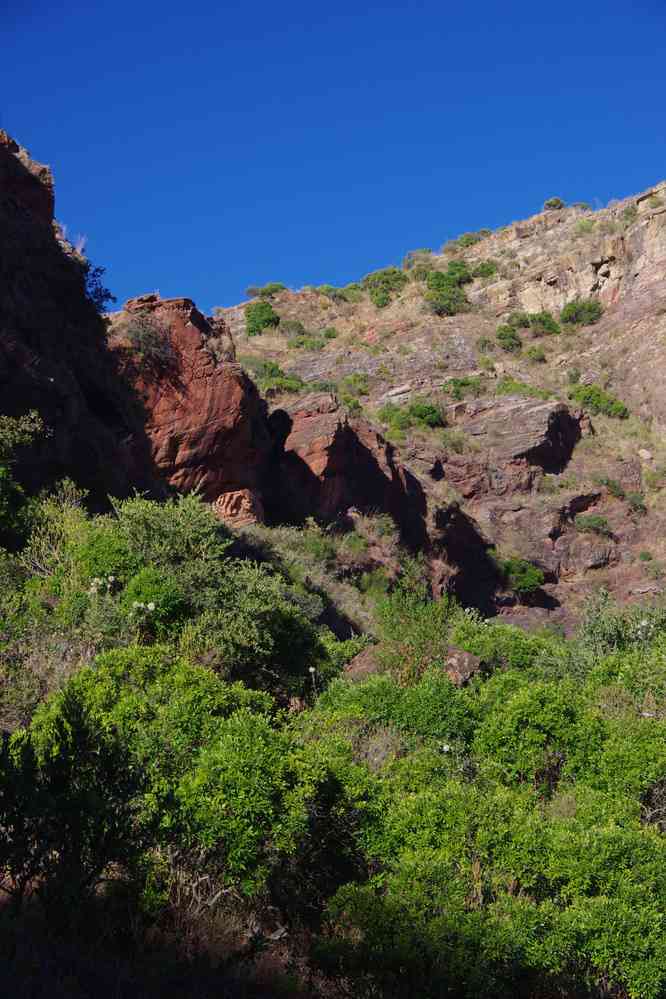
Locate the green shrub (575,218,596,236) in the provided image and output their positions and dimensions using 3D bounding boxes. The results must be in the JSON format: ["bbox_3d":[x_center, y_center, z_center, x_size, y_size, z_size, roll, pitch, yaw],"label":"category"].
[{"bbox_3d":[11.539,-12.430,123.000,1.005,0.798,0.855,0,-8,0],"label":"green shrub"}]

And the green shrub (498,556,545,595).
[{"bbox_3d":[8.404,3.388,120.000,2.050,1.640,1.740,0,-8,0],"label":"green shrub"}]

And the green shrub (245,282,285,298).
[{"bbox_3d":[-2.884,-8.930,115.000,1.795,0.663,1.256,0,-8,0],"label":"green shrub"}]

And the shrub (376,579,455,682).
[{"bbox_3d":[2.452,3.894,80.000,2.320,3.000,1.970,0,-8,0],"label":"shrub"}]

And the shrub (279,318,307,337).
[{"bbox_3d":[-1.896,-8.052,126.000,1.271,0.817,1.144,0,-8,0],"label":"shrub"}]

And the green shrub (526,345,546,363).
[{"bbox_3d":[7.939,-5.696,105.000,0.780,0.681,0.663,0,-8,0],"label":"green shrub"}]

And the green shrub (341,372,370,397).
[{"bbox_3d":[1.321,-6.751,158.000,1.760,1.370,1.500,0,-8,0],"label":"green shrub"}]

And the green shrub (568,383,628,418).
[{"bbox_3d":[15.093,-5.628,153.000,3.410,1.990,2.900,0,-8,0],"label":"green shrub"}]

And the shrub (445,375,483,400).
[{"bbox_3d":[7.515,-6.450,155.000,2.190,1.450,1.860,0,-8,0],"label":"shrub"}]

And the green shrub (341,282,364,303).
[{"bbox_3d":[0.964,-10.229,133.000,1.150,0.959,1.035,0,-8,0],"label":"green shrub"}]

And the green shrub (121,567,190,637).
[{"bbox_3d":[-2.984,1.705,45.000,1.103,1.135,0.993,0,-8,0],"label":"green shrub"}]

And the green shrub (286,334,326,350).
[{"bbox_3d":[-1.693,-10.033,172.000,2.560,0.990,2.170,0,-8,0],"label":"green shrub"}]

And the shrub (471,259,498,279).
[{"bbox_3d":[6.586,-10.042,117.000,1.217,0.843,0.928,0,-8,0],"label":"shrub"}]

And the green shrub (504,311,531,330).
[{"bbox_3d":[7.403,-7.183,108.000,1.043,0.778,0.856,0,-8,0],"label":"green shrub"}]

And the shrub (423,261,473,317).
[{"bbox_3d":[5.530,-10.191,130.000,2.343,2.624,2.108,0,-8,0],"label":"shrub"}]

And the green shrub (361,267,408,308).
[{"bbox_3d":[2.526,-10.397,132.000,2.283,1.998,1.941,0,-8,0],"label":"green shrub"}]

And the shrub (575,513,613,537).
[{"bbox_3d":[12.969,1.245,134.000,1.890,1.160,1.610,0,-8,0],"label":"shrub"}]

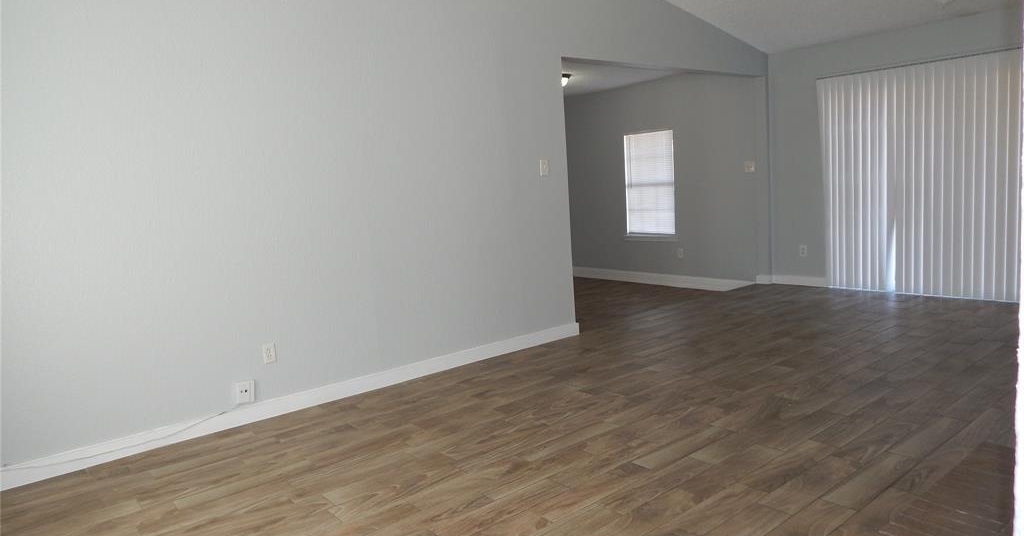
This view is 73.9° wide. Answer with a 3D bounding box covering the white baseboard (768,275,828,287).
[{"bbox_3d":[3.064,0.138,7.248,0.018,0.097,0.626,-10,9,-39],"label":"white baseboard"}]

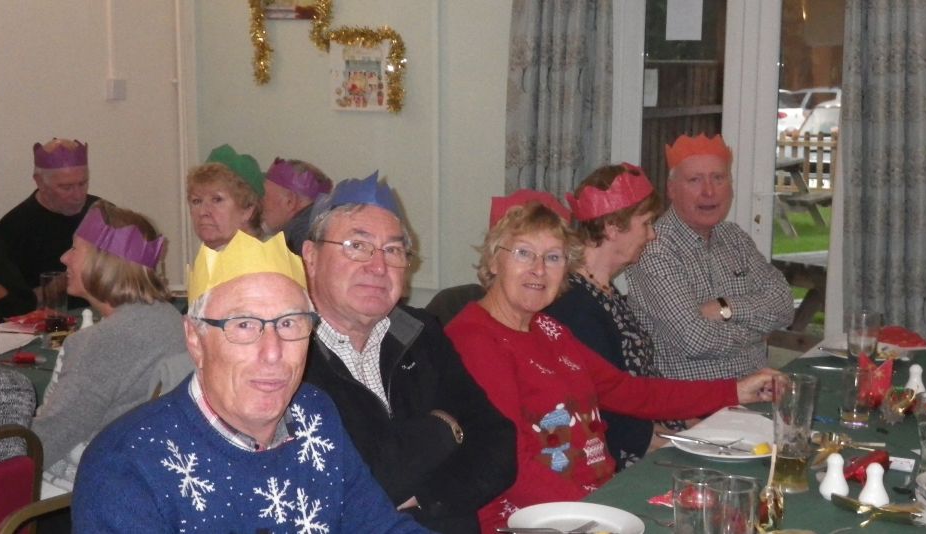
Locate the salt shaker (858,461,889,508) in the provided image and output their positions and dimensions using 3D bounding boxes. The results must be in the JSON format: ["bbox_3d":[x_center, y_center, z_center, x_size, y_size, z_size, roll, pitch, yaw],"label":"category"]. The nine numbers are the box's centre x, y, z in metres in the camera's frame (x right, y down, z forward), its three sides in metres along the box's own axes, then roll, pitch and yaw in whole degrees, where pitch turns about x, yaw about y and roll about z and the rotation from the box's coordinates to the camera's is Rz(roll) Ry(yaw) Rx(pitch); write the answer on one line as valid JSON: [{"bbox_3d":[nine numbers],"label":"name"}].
[{"bbox_3d":[0.704,0.368,2.192,0.050,0.074,0.050,0,8,0],"label":"salt shaker"}]

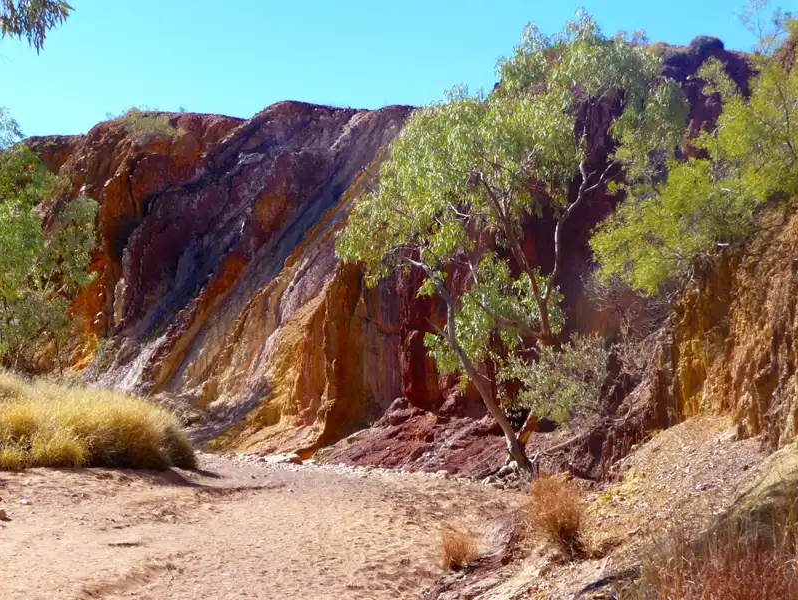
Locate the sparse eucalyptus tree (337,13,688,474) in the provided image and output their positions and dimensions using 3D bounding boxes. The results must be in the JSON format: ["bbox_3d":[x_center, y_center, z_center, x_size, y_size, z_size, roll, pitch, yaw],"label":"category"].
[{"bbox_3d":[1.977,-0.984,31.000,6.000,7.900,5.200,0,-2,0],"label":"sparse eucalyptus tree"}]

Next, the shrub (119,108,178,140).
[{"bbox_3d":[-6.219,-4.339,44.000,1.500,0.750,1.200,0,-2,0],"label":"shrub"}]

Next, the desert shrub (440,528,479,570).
[{"bbox_3d":[0.500,2.061,14.700,0.330,0.340,0.320,0,-2,0],"label":"desert shrub"}]

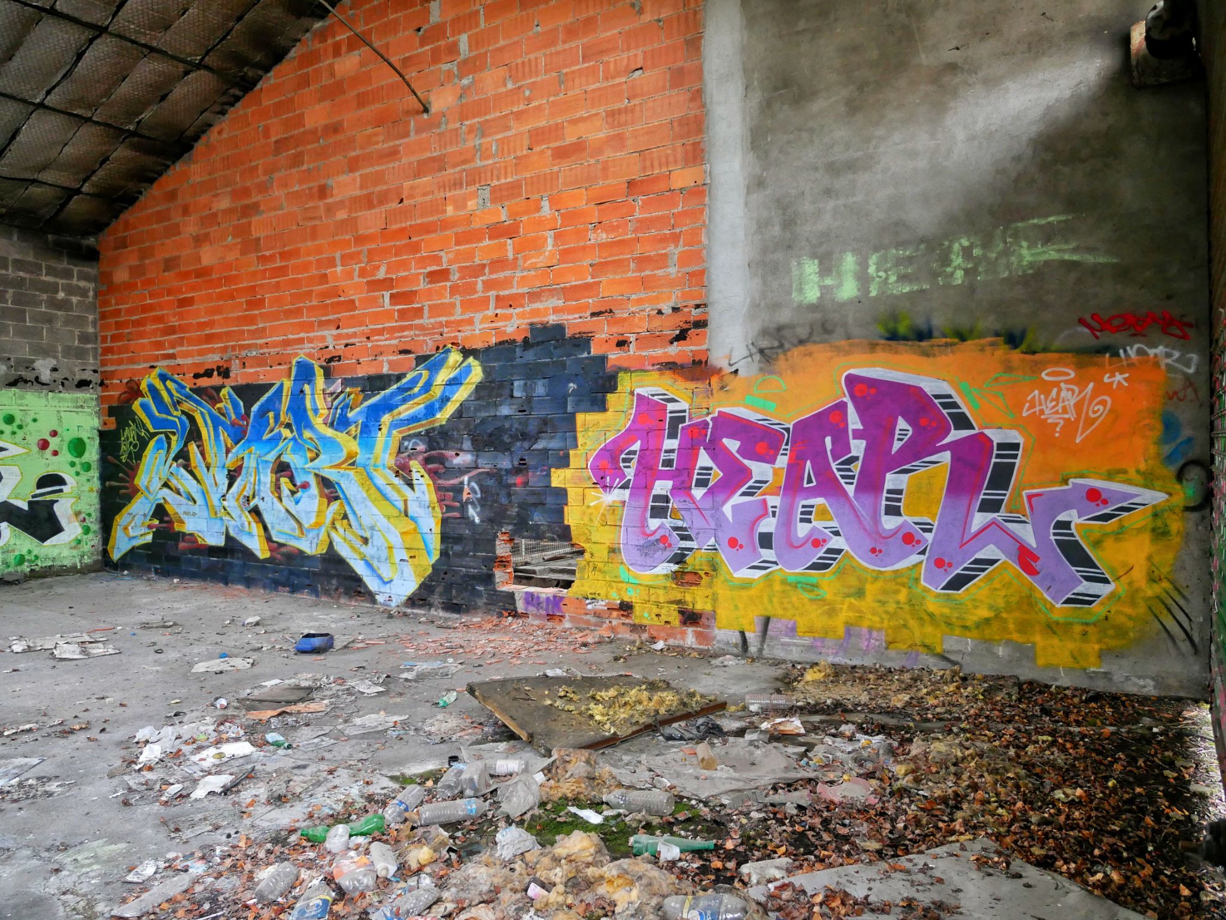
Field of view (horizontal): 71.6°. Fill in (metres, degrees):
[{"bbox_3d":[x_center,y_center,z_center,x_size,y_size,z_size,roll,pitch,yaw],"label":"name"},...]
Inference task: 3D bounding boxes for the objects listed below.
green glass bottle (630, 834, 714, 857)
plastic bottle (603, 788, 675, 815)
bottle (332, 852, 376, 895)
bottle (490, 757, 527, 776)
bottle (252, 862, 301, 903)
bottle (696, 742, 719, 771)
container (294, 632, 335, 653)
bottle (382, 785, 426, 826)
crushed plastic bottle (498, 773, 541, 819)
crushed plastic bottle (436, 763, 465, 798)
[{"bbox_3d":[0.218,1.395,3.081,0.300,0.074,0.077,1,-1,-2],"label":"green glass bottle"},{"bbox_3d":[0.102,1.387,3.458,0.295,0.090,0.093,0,0,8],"label":"plastic bottle"},{"bbox_3d":[-0.870,1.390,2.855,0.122,0.085,0.215,0,0,-22],"label":"bottle"},{"bbox_3d":[-0.488,1.404,3.882,0.205,0.068,0.070,0,0,1],"label":"bottle"},{"bbox_3d":[-1.110,1.393,2.811,0.078,0.072,0.190,0,0,9],"label":"bottle"},{"bbox_3d":[0.444,1.398,4.038,0.080,0.075,0.200,0,-2,0],"label":"bottle"},{"bbox_3d":[-2.390,1.451,6.801,0.270,0.125,0.190,0,0,12],"label":"container"},{"bbox_3d":[-0.844,1.394,3.449,0.085,0.082,0.295,0,1,8],"label":"bottle"},{"bbox_3d":[-0.371,1.379,3.484,0.130,0.075,0.220,-1,13,26],"label":"crushed plastic bottle"},{"bbox_3d":[-0.698,1.399,3.739,0.090,0.080,0.265,0,0,4],"label":"crushed plastic bottle"}]

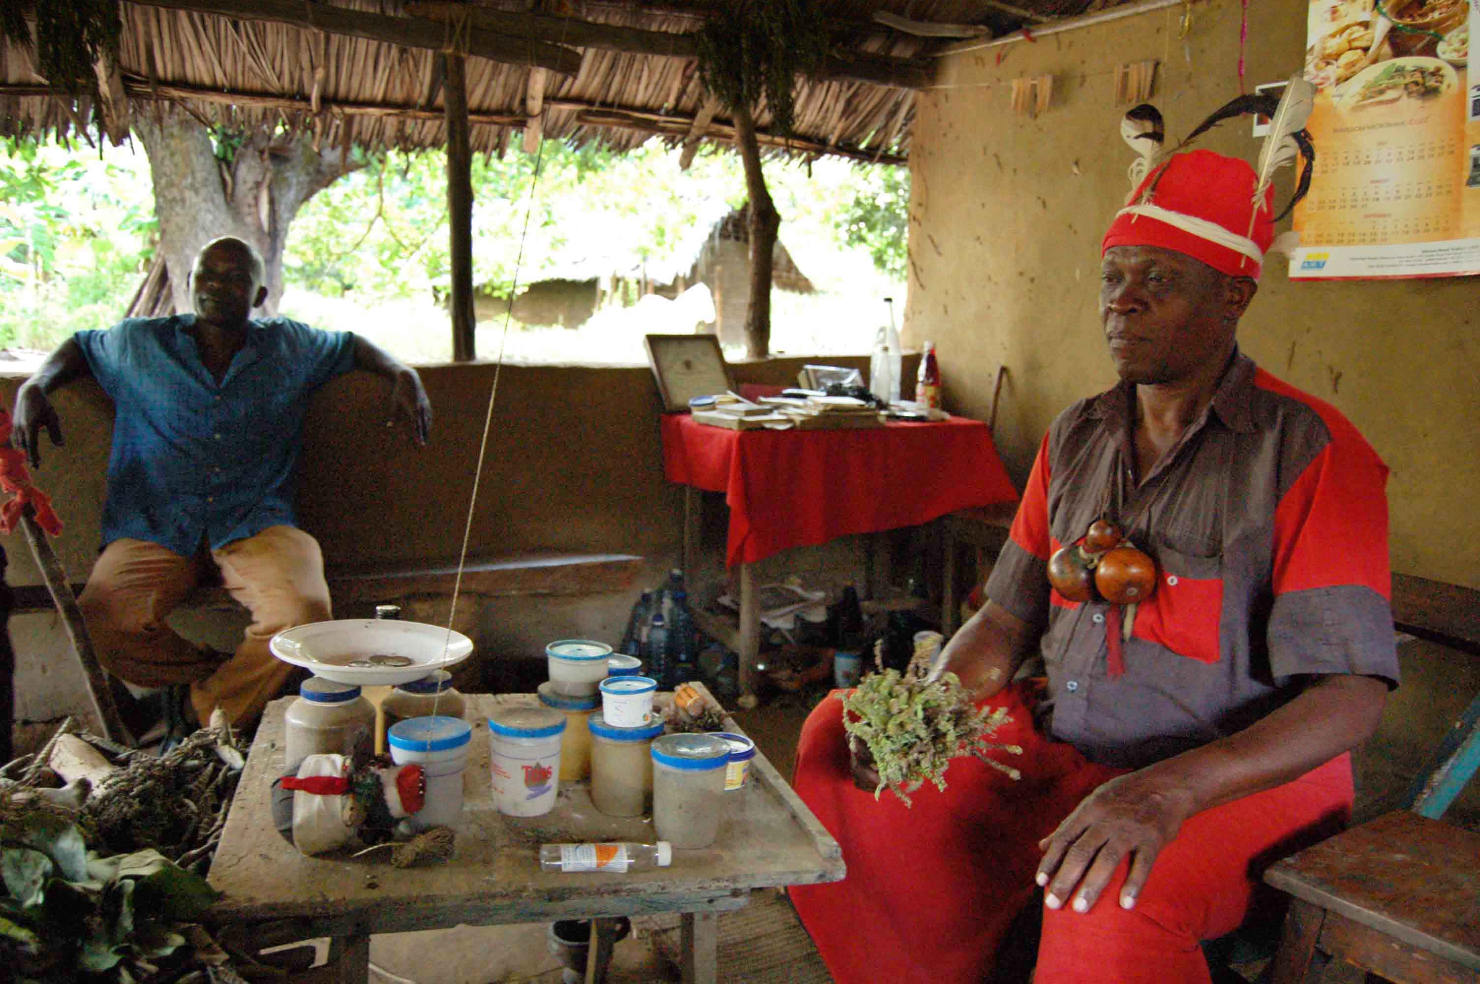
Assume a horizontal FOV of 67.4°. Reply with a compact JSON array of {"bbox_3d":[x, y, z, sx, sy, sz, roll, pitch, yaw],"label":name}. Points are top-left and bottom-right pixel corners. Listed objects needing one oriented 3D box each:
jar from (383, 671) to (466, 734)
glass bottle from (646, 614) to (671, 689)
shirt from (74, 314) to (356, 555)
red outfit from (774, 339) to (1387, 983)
[{"bbox_3d":[-0.389,0.284,1.371,0.100,0.112,0.100,-2,6,-16],"label":"jar"},{"bbox_3d":[-0.229,0.454,3.120,0.066,0.215,0.066,0,6,0],"label":"glass bottle"},{"bbox_3d":[-1.330,-0.155,2.800,0.700,0.590,0.300,-3,1,-23],"label":"shirt"},{"bbox_3d":[0.370,0.294,1.370,0.620,0.920,0.680,-4,7,-32],"label":"red outfit"}]

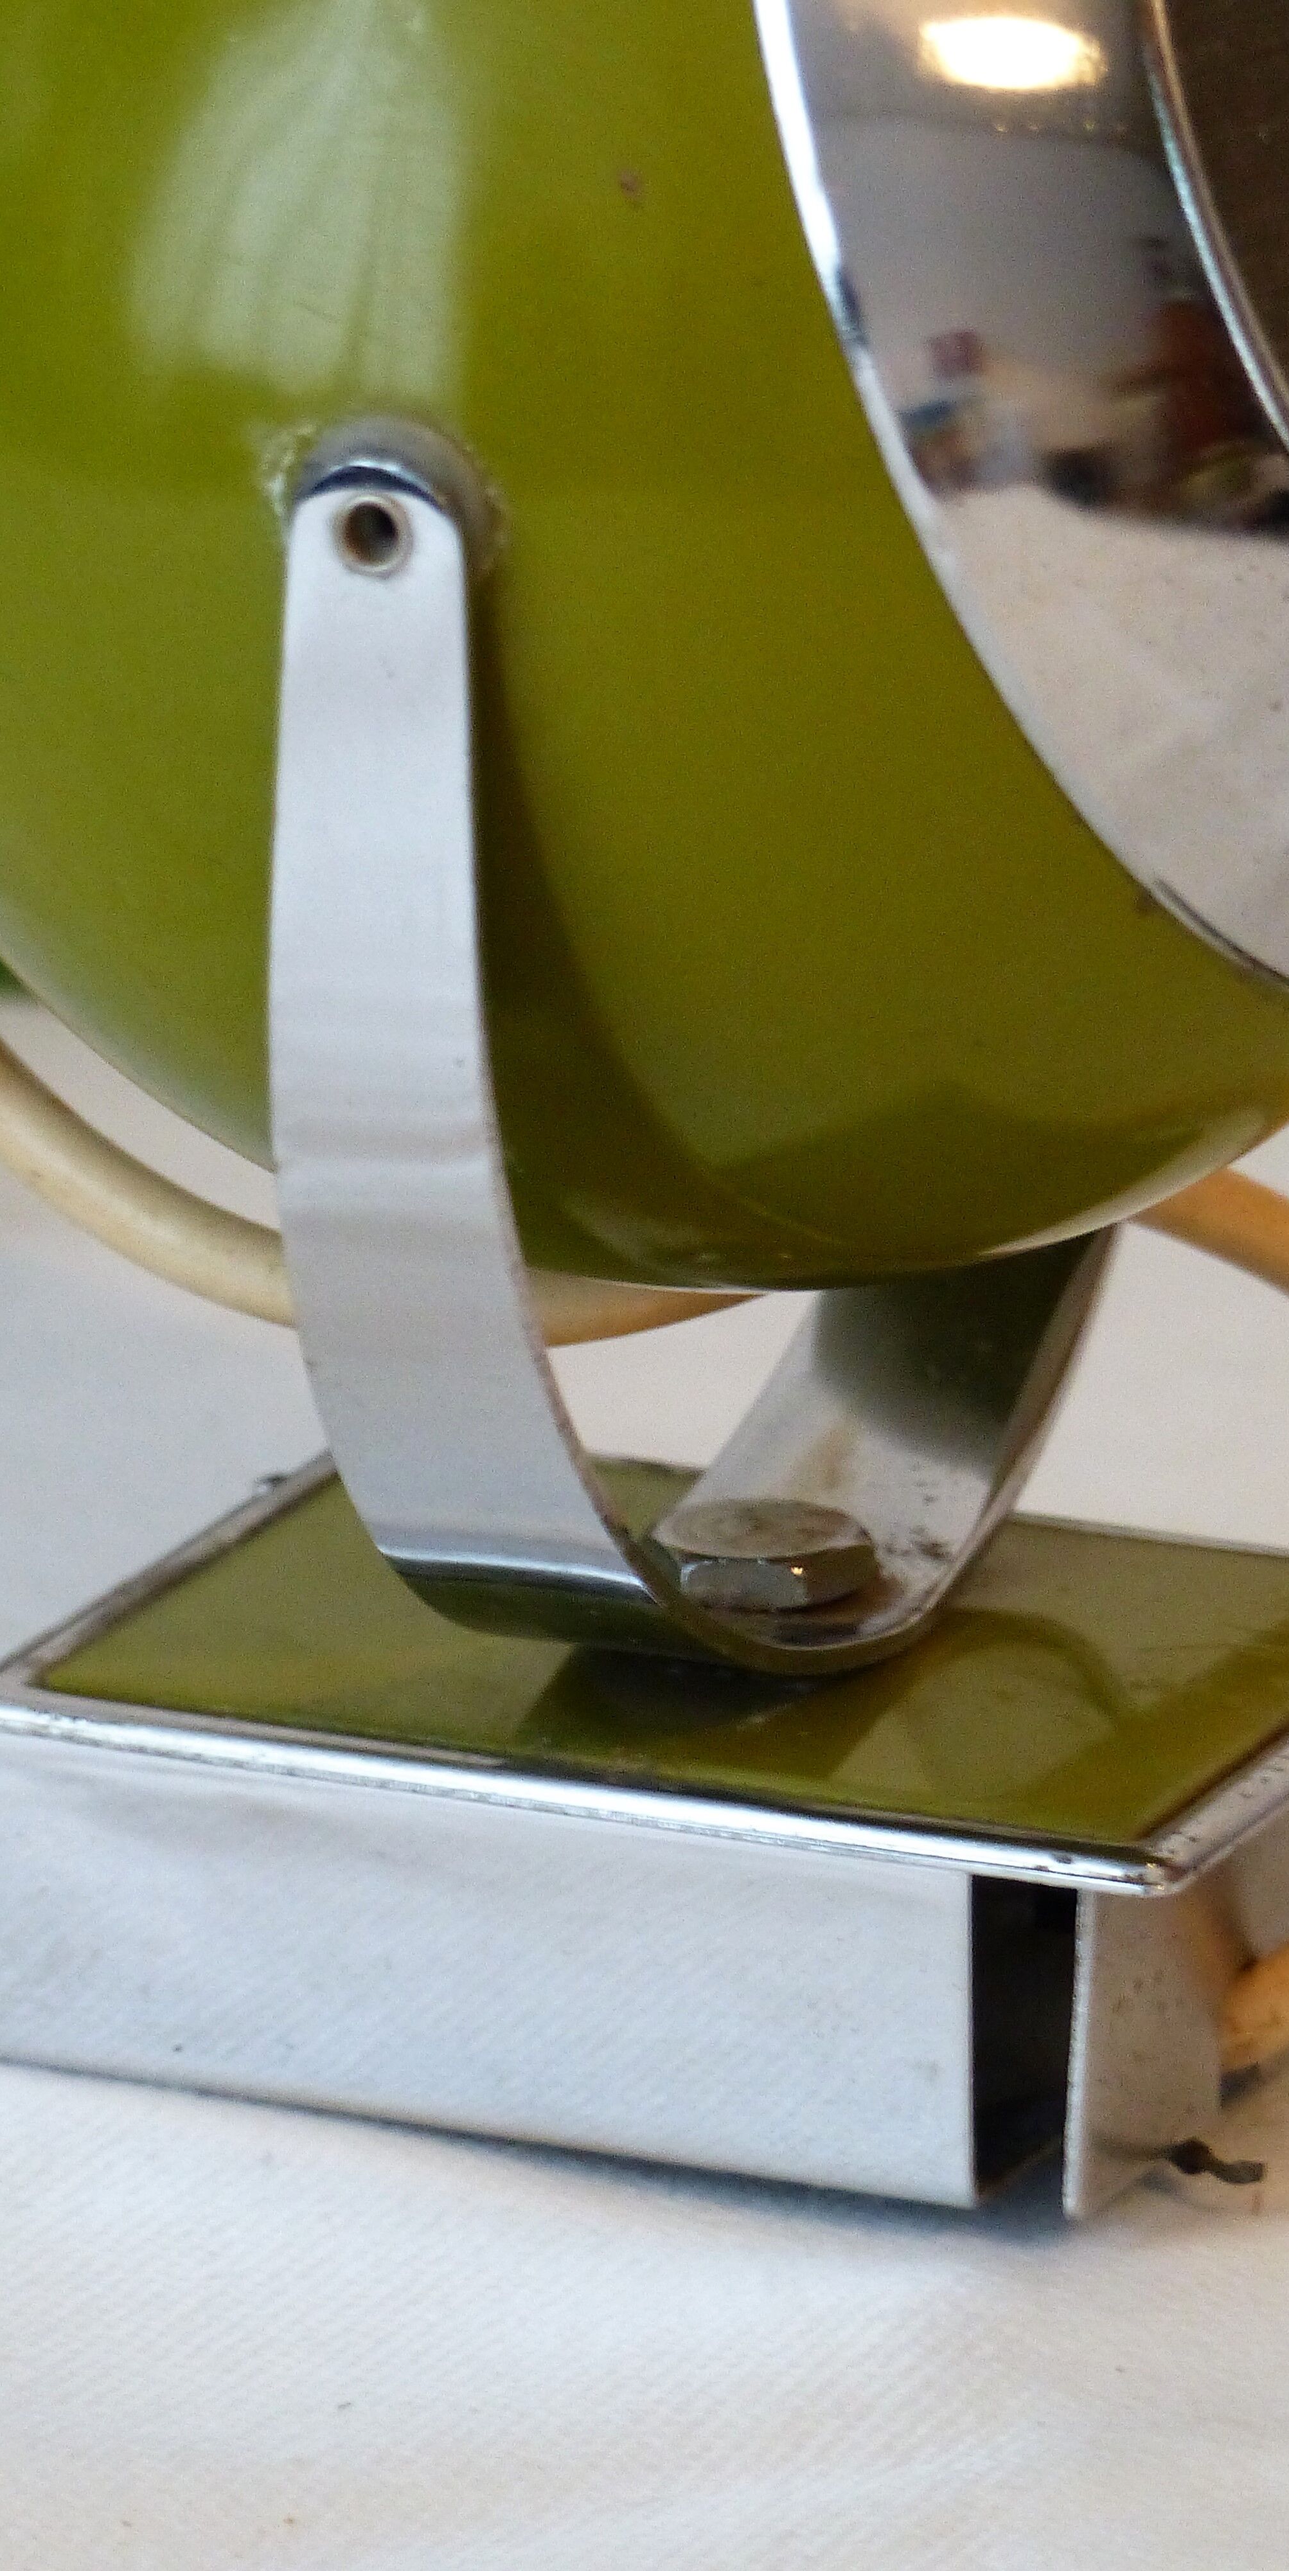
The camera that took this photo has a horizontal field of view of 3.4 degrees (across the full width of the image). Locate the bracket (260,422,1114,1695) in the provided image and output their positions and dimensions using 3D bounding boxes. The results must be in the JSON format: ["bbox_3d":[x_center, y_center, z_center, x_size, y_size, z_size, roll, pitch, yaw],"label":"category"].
[{"bbox_3d":[0.009,-0.023,1.310,0.017,0.088,0.121,7,19,23],"label":"bracket"}]

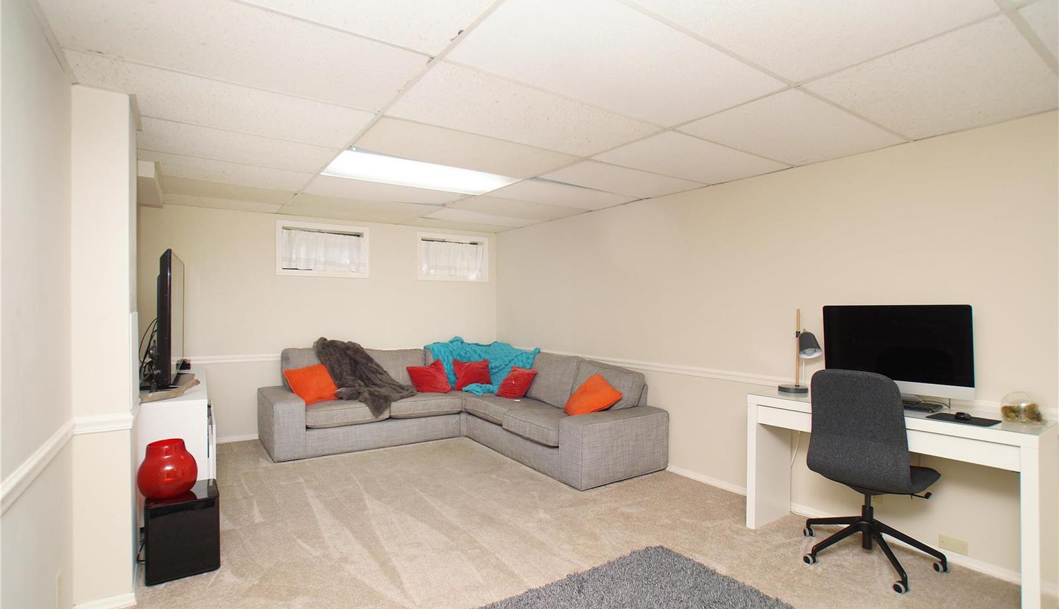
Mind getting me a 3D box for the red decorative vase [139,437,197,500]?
[{"bbox_3d":[-1.809,0.818,2.356,0.240,0.255,0.240,0,-1,-32],"label":"red decorative vase"}]

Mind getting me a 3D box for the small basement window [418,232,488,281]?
[{"bbox_3d":[-0.855,-0.526,5.347,0.860,0.525,0.080,0,-1,-33],"label":"small basement window"}]

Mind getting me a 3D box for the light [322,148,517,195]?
[{"bbox_3d":[-0.713,-0.877,3.175,1.190,0.060,0.600,0,-1,-35],"label":"light"}]

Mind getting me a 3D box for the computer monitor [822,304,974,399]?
[{"bbox_3d":[1.942,0.265,2.510,0.190,0.510,0.650,1,-1,-44],"label":"computer monitor"}]

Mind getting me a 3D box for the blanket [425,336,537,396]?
[{"bbox_3d":[-0.473,0.571,4.883,1.150,0.530,0.750,0,-1,7],"label":"blanket"}]

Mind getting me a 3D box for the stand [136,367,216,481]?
[{"bbox_3d":[-2.604,0.952,3.439,0.420,0.730,1.700,0,-1,-35],"label":"stand"}]

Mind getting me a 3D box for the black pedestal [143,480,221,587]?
[{"bbox_3d":[-1.725,1.127,2.371,0.285,0.360,0.295,0,-1,-32],"label":"black pedestal"}]

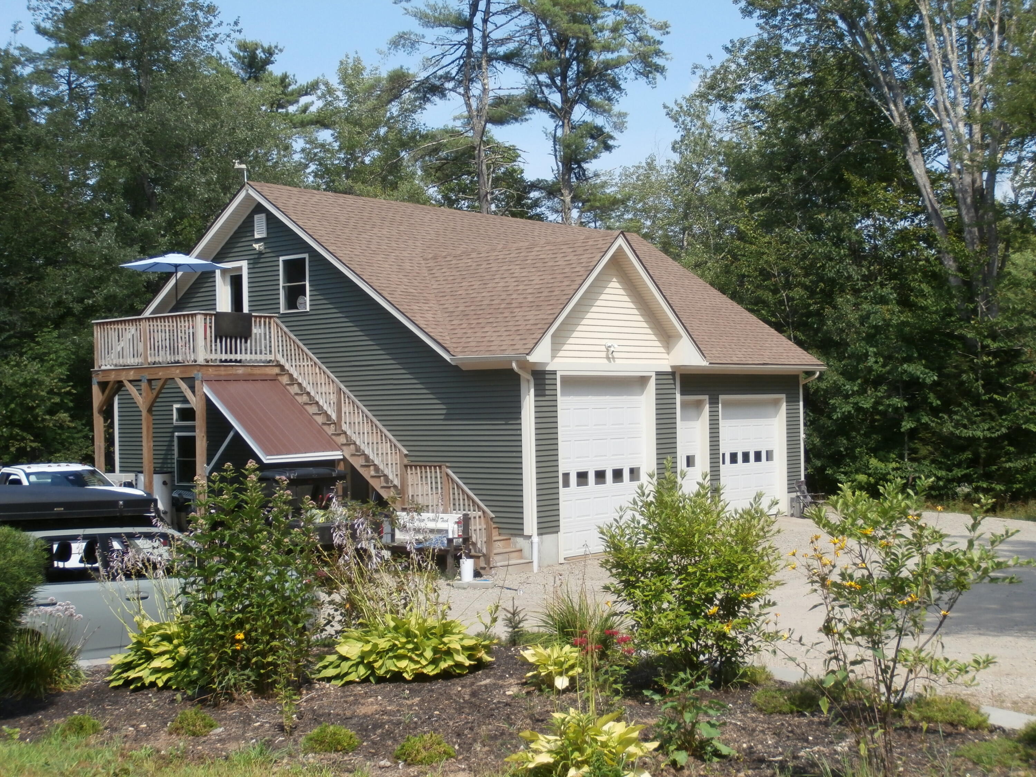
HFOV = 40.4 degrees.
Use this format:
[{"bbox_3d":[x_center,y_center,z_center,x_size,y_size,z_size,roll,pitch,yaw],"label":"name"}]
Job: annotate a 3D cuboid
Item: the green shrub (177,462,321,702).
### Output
[{"bbox_3d":[-1.643,1.134,8.550,0.881,1.376,0.749,-1,-1,-11],"label":"green shrub"}]

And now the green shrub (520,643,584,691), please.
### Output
[{"bbox_3d":[0.203,1.668,8.500,0.381,0.270,0.343,-1,-1,1],"label":"green shrub"}]

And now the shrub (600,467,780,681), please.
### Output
[{"bbox_3d":[1.030,1.115,8.400,1.078,1.297,0.992,-1,-1,7],"label":"shrub"}]

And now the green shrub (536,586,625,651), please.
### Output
[{"bbox_3d":[0.414,1.579,9.350,0.586,0.500,0.528,-1,-1,3],"label":"green shrub"}]

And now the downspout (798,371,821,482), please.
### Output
[{"bbox_3d":[7.634,1.340,36.809,0.620,3.550,0.120,-2,-1,40],"label":"downspout"}]

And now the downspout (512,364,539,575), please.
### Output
[{"bbox_3d":[0.146,1.427,25.499,0.100,3.850,0.590,-2,-1,40],"label":"downspout"}]

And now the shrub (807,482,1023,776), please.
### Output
[{"bbox_3d":[2.060,1.157,7.300,1.193,1.343,1.014,-1,-1,16],"label":"shrub"}]

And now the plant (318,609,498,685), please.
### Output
[{"bbox_3d":[-0.741,1.655,9.100,1.152,0.430,1.037,-1,-1,-5],"label":"plant"}]

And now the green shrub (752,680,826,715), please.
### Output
[{"bbox_3d":[1.497,1.662,7.800,0.413,0.170,0.351,-1,-1,11],"label":"green shrub"}]

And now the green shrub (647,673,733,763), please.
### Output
[{"bbox_3d":[0.828,1.548,6.800,0.430,0.400,0.387,-1,-1,7],"label":"green shrub"}]

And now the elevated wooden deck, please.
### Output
[{"bbox_3d":[-4.270,0.959,27.441,9.350,4.880,3.100,-2,-1,40],"label":"elevated wooden deck"}]

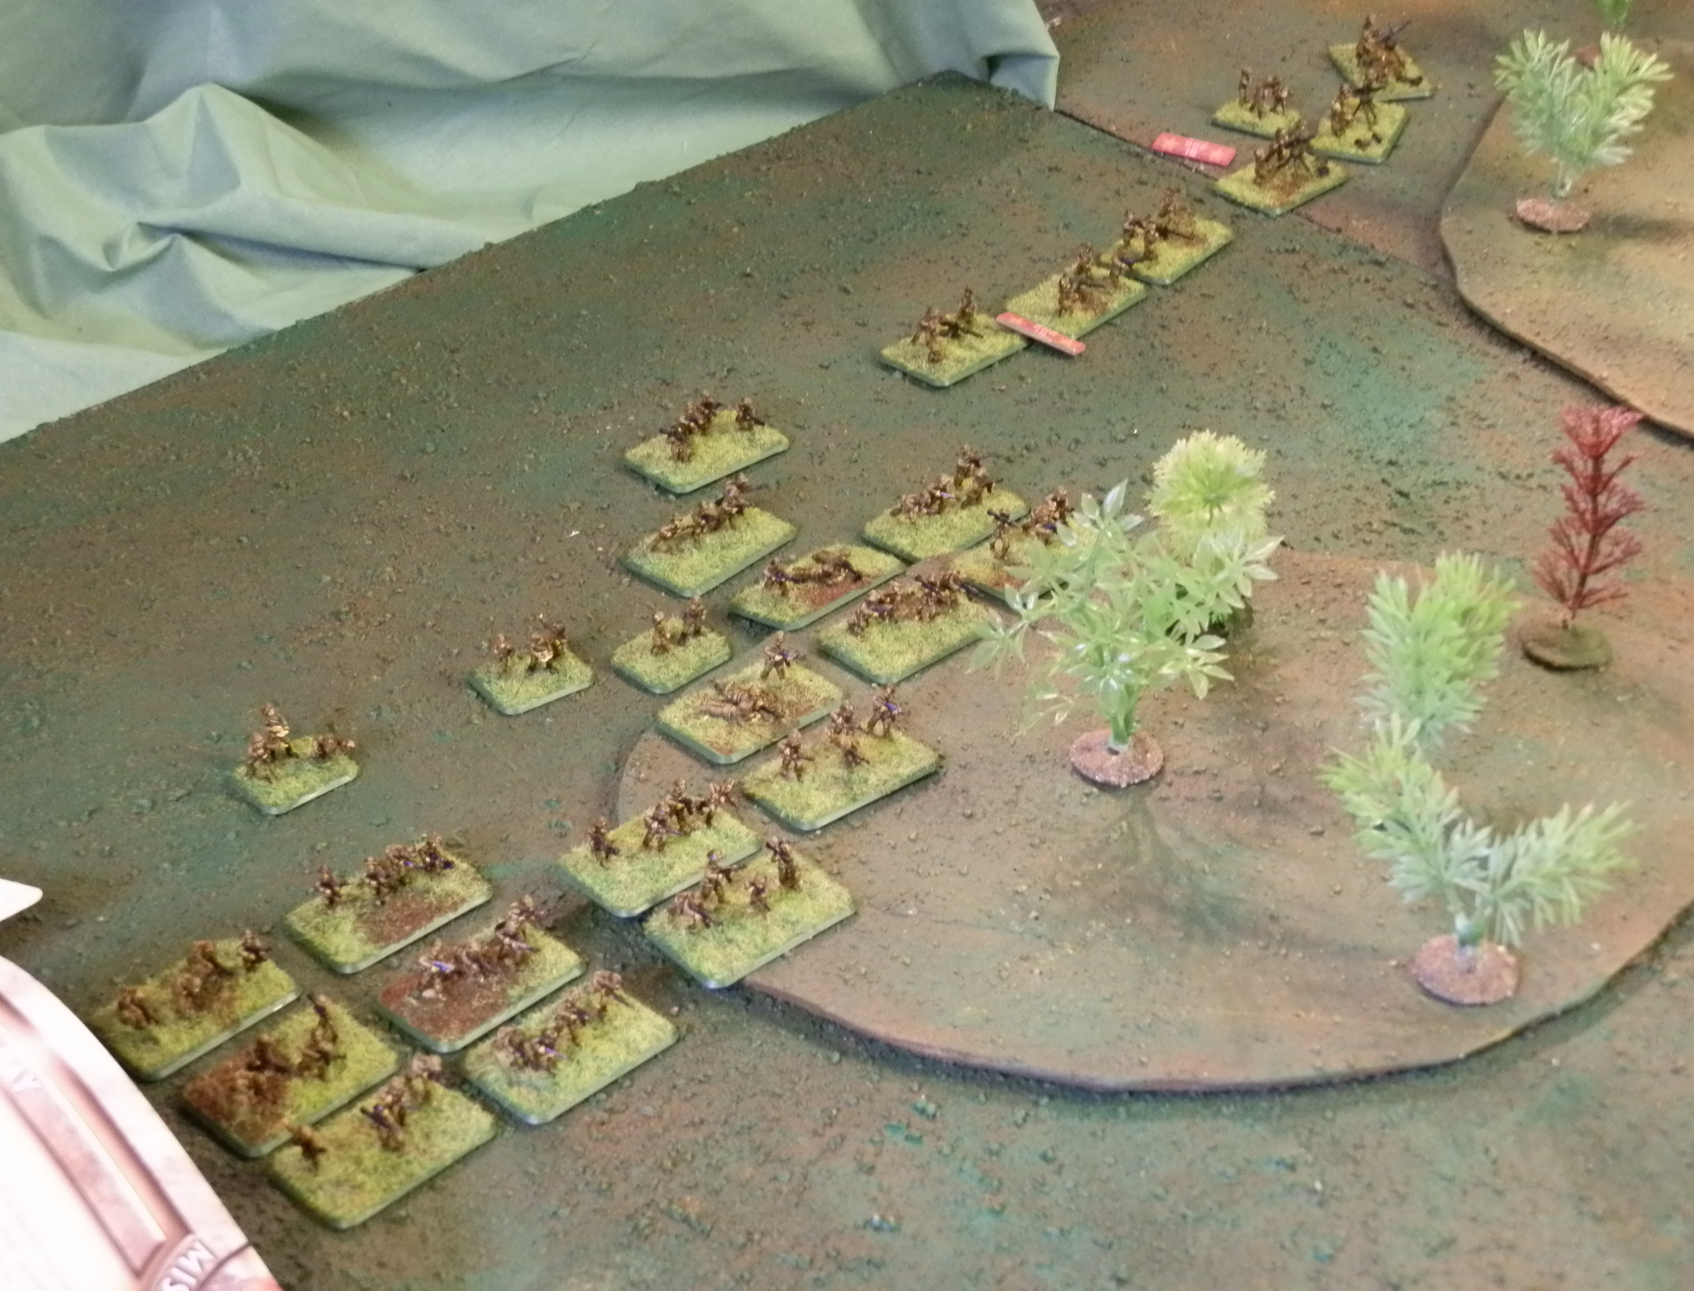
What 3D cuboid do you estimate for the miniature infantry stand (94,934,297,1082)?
[{"bbox_3d":[-0.170,0.087,0.781,0.050,0.019,0.032,-30,44,-34],"label":"miniature infantry stand"}]

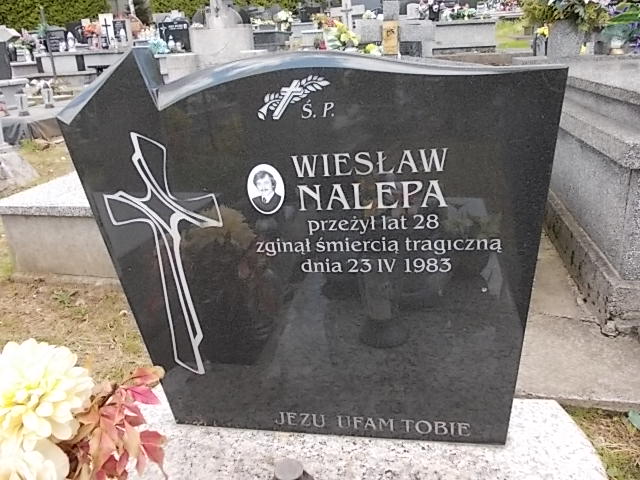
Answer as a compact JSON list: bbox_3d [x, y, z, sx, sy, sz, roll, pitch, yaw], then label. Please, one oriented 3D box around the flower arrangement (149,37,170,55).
[{"bbox_3d":[-2.790,-3.381,9.000,0.370,0.310,0.320,-10,17,-18],"label":"flower arrangement"}]

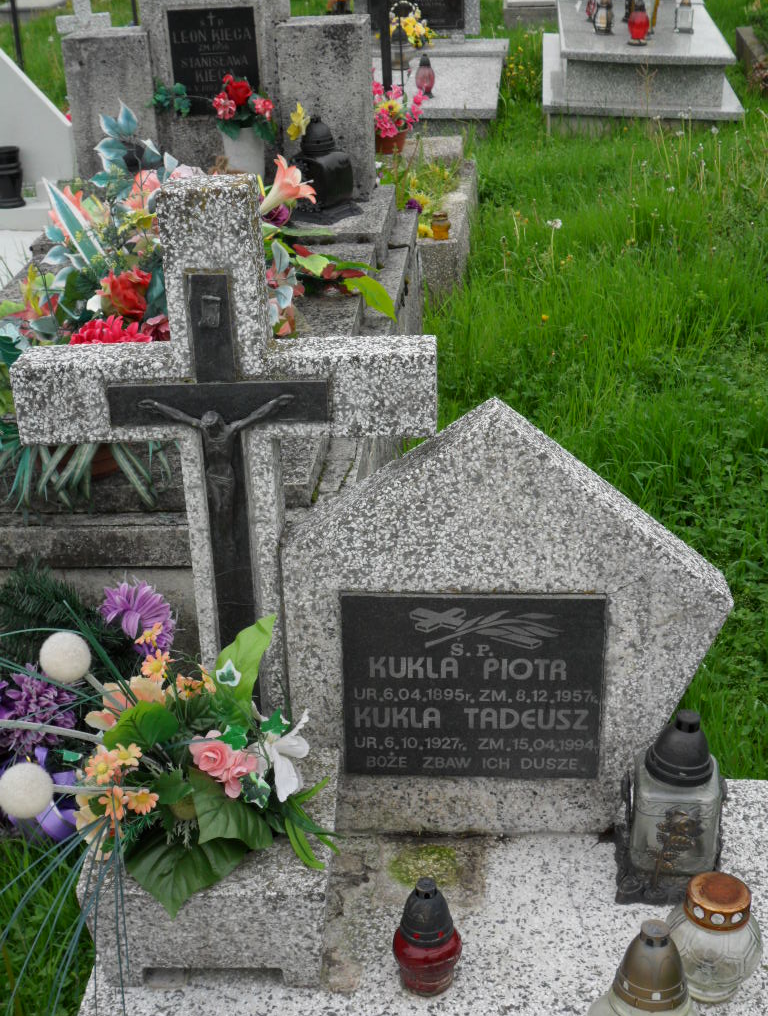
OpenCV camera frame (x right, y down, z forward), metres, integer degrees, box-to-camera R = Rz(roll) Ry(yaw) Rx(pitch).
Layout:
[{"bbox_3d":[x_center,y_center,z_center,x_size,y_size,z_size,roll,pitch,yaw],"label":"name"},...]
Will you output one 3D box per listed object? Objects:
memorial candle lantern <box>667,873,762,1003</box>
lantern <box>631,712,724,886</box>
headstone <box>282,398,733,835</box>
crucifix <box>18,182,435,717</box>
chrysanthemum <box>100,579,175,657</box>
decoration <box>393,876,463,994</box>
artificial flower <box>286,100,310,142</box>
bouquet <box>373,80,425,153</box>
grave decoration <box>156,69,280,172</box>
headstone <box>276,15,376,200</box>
[{"bbox_3d":[0.445,0.567,2.042,0.127,0.165,0.127,-1,27,0],"label":"memorial candle lantern"},{"bbox_3d":[0.420,0.399,2.216,0.128,0.257,0.125,2,27,6],"label":"lantern"},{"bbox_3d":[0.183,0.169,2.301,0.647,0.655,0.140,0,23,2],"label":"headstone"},{"bbox_3d":[-0.211,-0.015,2.183,0.571,0.910,0.105,0,27,2],"label":"crucifix"},{"bbox_3d":[-0.338,0.152,2.120,0.105,0.105,0.090,-1,27,0],"label":"chrysanthemum"},{"bbox_3d":[0.060,0.564,2.060,0.094,0.164,0.094,-1,27,0],"label":"decoration"},{"bbox_3d":[-0.254,-1.151,4.571,0.071,0.119,0.065,2,27,5],"label":"artificial flower"},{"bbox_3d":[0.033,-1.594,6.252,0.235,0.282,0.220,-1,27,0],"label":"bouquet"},{"bbox_3d":[-0.509,-1.134,4.704,0.371,0.388,0.200,2,27,5],"label":"grave decoration"},{"bbox_3d":[-0.170,-1.224,4.714,0.260,0.531,0.155,2,27,5],"label":"headstone"}]

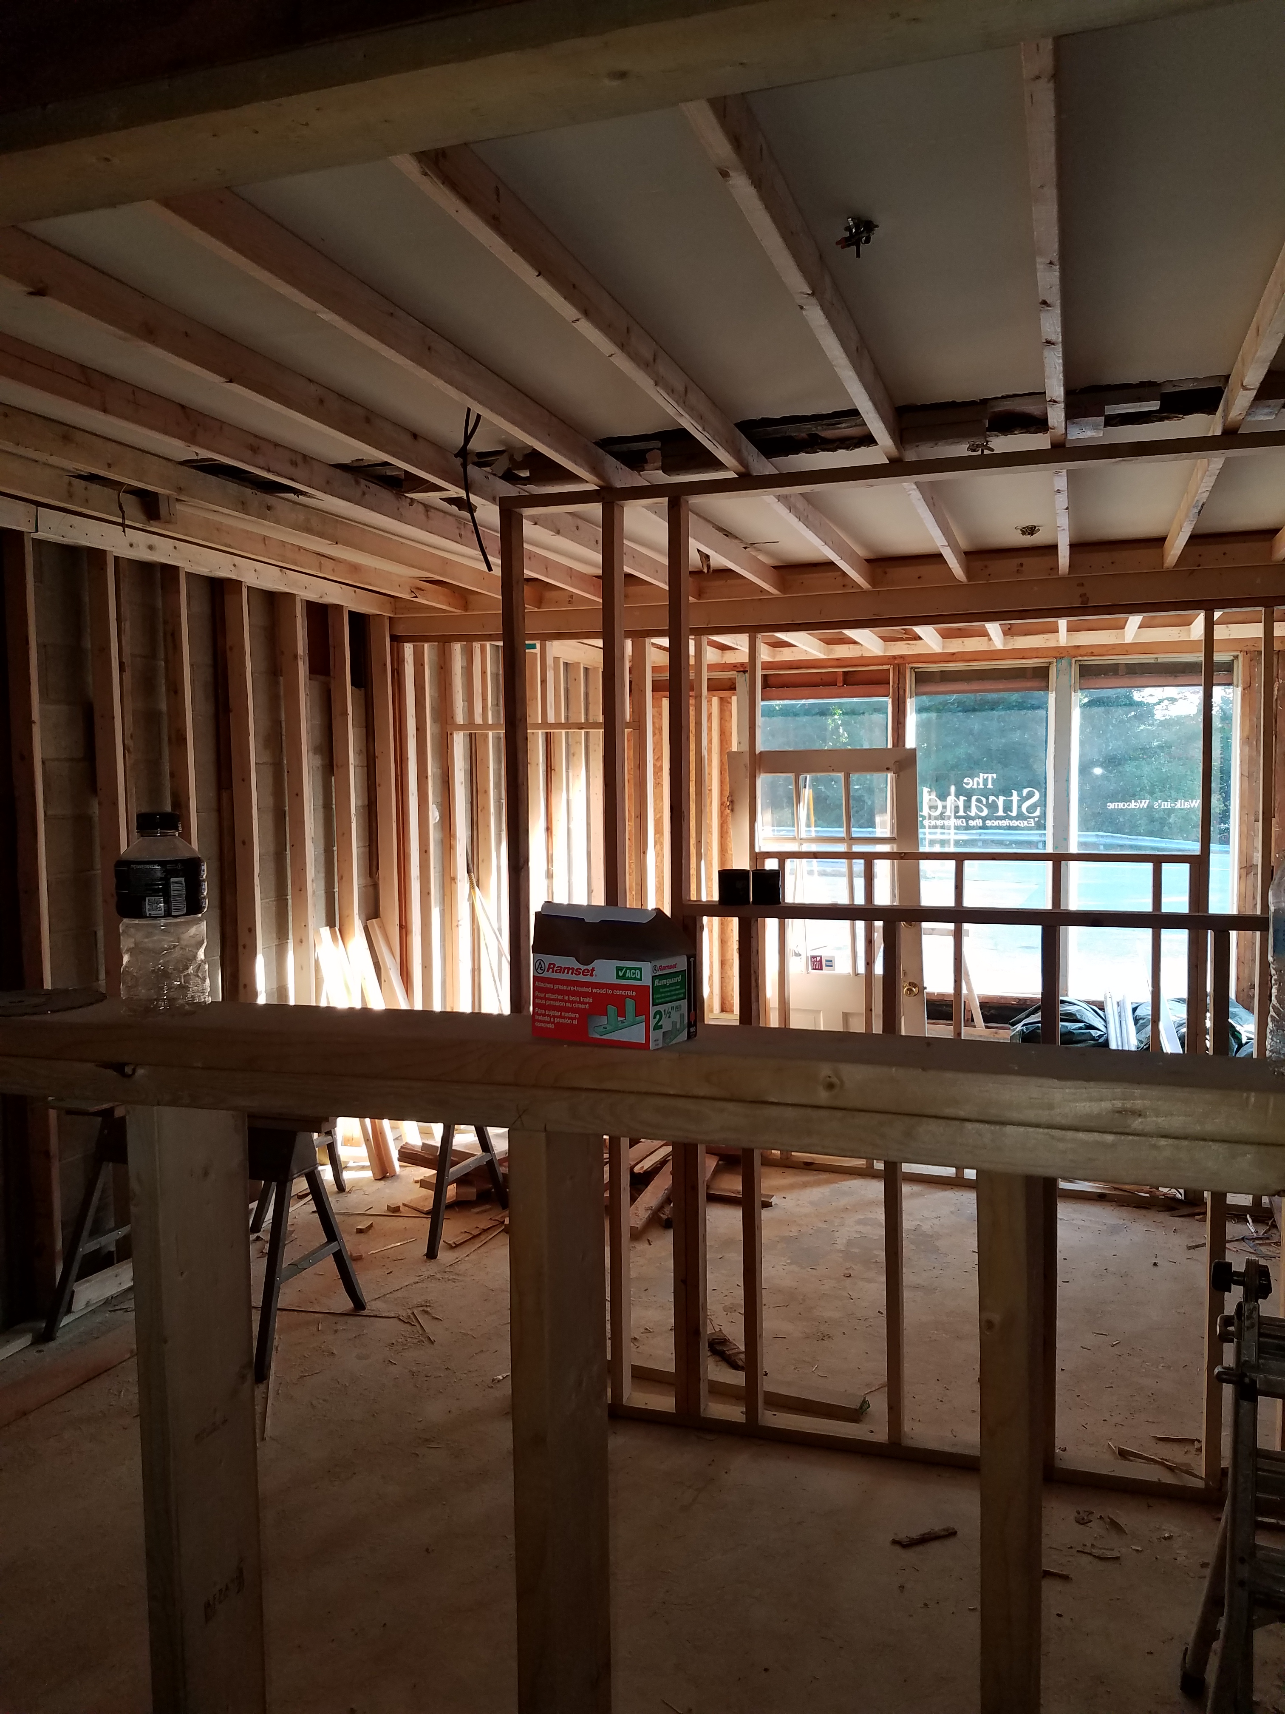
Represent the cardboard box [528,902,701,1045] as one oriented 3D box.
[{"bbox_3d":[-0.025,0.100,1.141,0.126,0.116,0.072,2,4,34],"label":"cardboard box"}]

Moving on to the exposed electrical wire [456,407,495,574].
[{"bbox_3d":[-0.468,-1.017,3.600,0.100,0.420,0.100,0,4,18],"label":"exposed electrical wire"}]

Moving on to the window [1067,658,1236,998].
[{"bbox_3d":[3.409,-0.196,8.589,1.050,2.260,0.100,0,4,18],"label":"window"}]

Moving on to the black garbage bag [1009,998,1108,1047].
[{"bbox_3d":[2.694,1.124,8.314,0.660,0.400,0.500,0,4,18],"label":"black garbage bag"}]

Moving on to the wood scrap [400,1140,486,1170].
[{"bbox_3d":[-0.942,1.425,6.101,0.450,0.090,0.130,1,4,32],"label":"wood scrap"}]

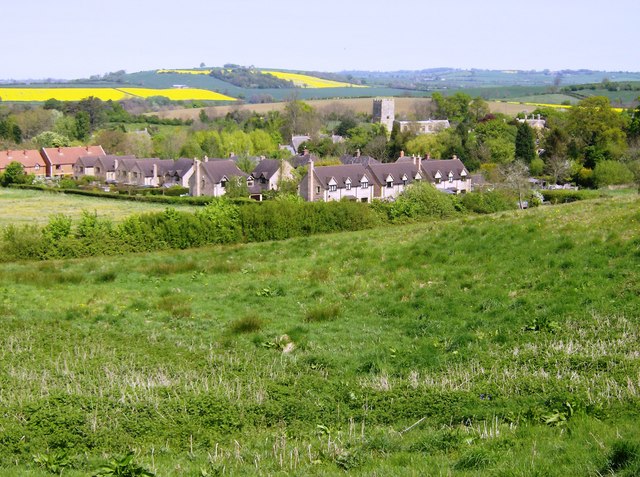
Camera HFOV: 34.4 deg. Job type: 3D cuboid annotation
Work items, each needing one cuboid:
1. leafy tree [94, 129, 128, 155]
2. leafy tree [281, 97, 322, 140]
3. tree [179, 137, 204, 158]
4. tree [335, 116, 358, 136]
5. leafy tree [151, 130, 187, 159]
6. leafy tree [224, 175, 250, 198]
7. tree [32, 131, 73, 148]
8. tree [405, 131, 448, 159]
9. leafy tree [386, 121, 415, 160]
[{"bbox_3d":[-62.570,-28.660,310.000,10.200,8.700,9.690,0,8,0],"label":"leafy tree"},{"bbox_3d":[-6.800,-40.950,360.000,13.940,15.680,13.240,0,8,0],"label":"leafy tree"},{"bbox_3d":[-35.450,-24.550,285.000,7.170,7.170,6.810,0,8,0],"label":"tree"},{"bbox_3d":[9.750,-40.460,380.000,8.830,8.830,8.390,0,8,0],"label":"tree"},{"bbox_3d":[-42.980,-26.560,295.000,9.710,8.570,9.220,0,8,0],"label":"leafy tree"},{"bbox_3d":[-17.170,-10.510,215.000,5.410,5.680,5.140,0,8,0],"label":"leafy tree"},{"bbox_3d":[-84.160,-29.100,325.000,12.580,9.860,11.960,0,8,0],"label":"tree"},{"bbox_3d":[31.440,-27.020,305.000,12.990,9.850,12.340,0,8,0],"label":"tree"},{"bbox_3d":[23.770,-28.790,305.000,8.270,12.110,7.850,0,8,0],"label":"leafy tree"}]

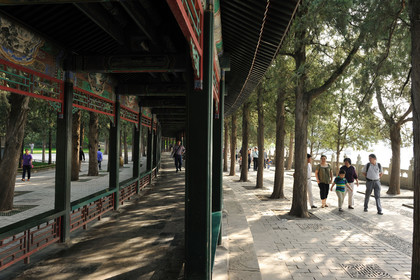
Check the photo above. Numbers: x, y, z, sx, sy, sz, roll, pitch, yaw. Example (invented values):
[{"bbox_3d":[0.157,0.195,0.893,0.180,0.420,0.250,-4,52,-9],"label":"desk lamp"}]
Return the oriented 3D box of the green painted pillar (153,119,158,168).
[{"bbox_3d":[-2.343,0.351,15.631,0.185,2.530,0.185,0,-1,-3],"label":"green painted pillar"}]

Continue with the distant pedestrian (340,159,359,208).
[{"bbox_3d":[4.344,1.338,11.236,0.540,1.580,0.400,0,-1,6],"label":"distant pedestrian"}]

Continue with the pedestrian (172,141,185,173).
[{"bbox_3d":[-1.577,0.833,18.392,0.580,1.640,0.400,0,-1,-3],"label":"pedestrian"}]

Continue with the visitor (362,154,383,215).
[{"bbox_3d":[4.733,1.262,10.487,0.560,1.710,0.480,0,-1,6],"label":"visitor"}]

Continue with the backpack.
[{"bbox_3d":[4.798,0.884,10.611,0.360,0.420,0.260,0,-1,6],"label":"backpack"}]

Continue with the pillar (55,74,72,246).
[{"bbox_3d":[-2.176,0.241,5.408,0.185,2.530,0.185,0,-1,1],"label":"pillar"}]

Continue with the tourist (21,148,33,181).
[{"bbox_3d":[-9.381,1.304,18.586,0.540,1.620,0.360,1,-1,-11],"label":"tourist"}]

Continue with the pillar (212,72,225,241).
[{"bbox_3d":[0.085,0.255,5.282,0.185,2.530,0.185,0,-1,1],"label":"pillar"}]

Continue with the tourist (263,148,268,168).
[{"bbox_3d":[4.373,1.504,29.286,0.500,1.640,0.380,0,-1,9],"label":"tourist"}]

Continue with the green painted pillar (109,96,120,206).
[{"bbox_3d":[-2.087,0.270,7.974,0.185,2.530,0.185,0,-1,1],"label":"green painted pillar"}]

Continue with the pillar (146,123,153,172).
[{"bbox_3d":[-2.172,0.325,13.082,0.185,2.530,0.185,0,-1,-2],"label":"pillar"}]

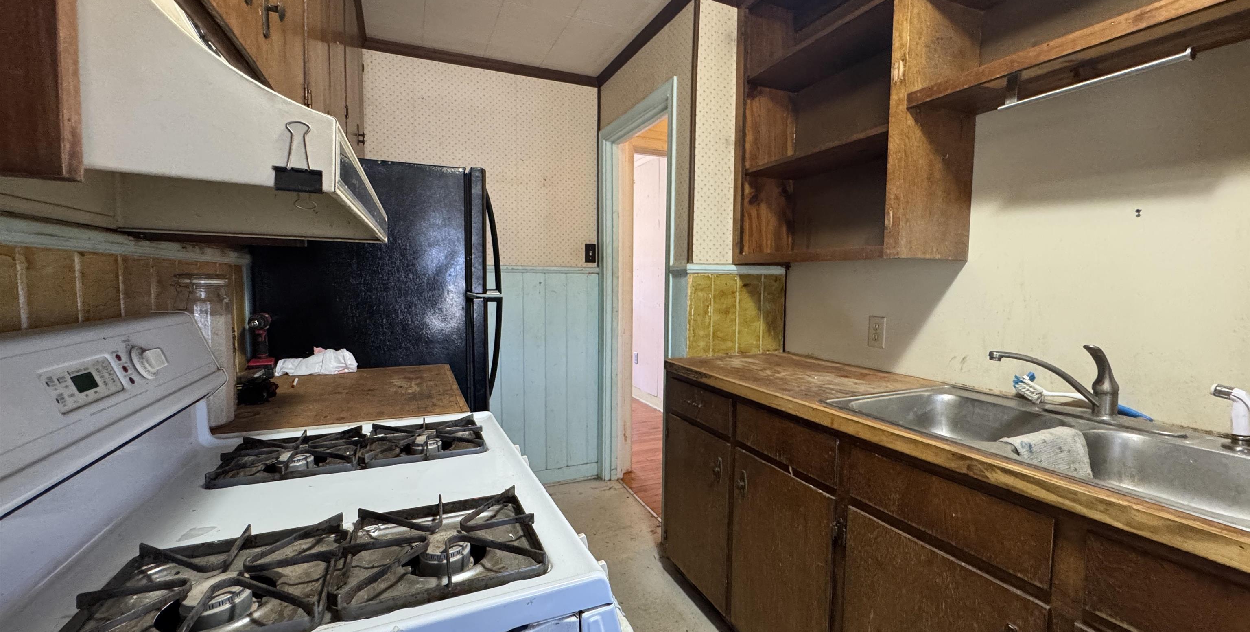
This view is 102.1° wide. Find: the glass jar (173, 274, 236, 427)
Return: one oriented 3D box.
[{"bbox_3d":[-0.893,0.069,1.070,0.093,0.307,0.094,-1,4,-23],"label":"glass jar"}]

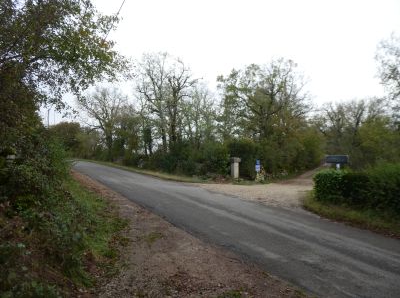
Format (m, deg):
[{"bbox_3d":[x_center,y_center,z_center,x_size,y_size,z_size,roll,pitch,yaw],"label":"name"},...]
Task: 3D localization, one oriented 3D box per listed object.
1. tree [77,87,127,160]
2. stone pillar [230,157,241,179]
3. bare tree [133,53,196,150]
[{"bbox_3d":[-13.500,-3.450,38.000,6.800,9.900,6.400,0,0,0],"label":"tree"},{"bbox_3d":[1.970,1.085,15.400,0.440,1.220,0.420,0,0,-25],"label":"stone pillar"},{"bbox_3d":[-3.200,-3.850,26.000,5.800,10.500,5.600,0,0,0],"label":"bare tree"}]

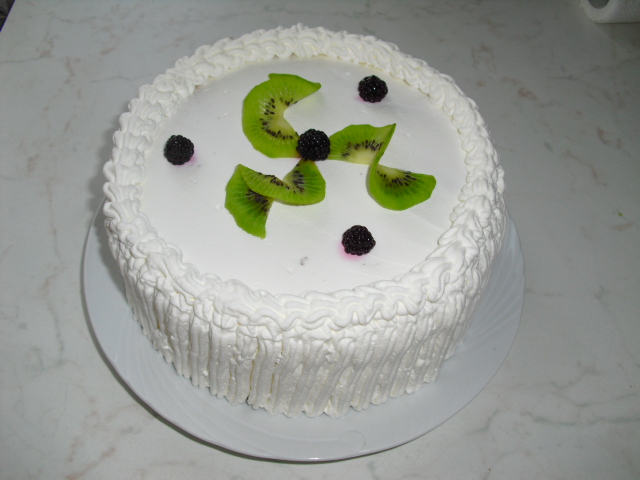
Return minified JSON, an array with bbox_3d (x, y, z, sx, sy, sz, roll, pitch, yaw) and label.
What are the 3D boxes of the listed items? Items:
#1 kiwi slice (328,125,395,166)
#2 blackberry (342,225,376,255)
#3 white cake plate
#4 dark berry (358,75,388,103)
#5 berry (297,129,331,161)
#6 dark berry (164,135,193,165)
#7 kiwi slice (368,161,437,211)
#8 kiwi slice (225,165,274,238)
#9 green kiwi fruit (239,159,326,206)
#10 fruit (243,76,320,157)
[{"bbox_3d":[0.025,-0.063,0.413,0.049,0.014,0.031,1,53,0],"label":"kiwi slice"},{"bbox_3d":[0.022,0.000,0.365,0.018,0.016,0.018,1,53,0],"label":"blackberry"},{"bbox_3d":[-0.010,0.011,0.489,0.312,0.023,0.312,1,53,-1],"label":"white cake plate"},{"bbox_3d":[0.035,-0.100,0.440,0.019,0.018,0.019,1,53,0],"label":"dark berry"},{"bbox_3d":[-0.004,-0.058,0.403,0.020,0.018,0.020,1,53,0],"label":"berry"},{"bbox_3d":[-0.085,-0.055,0.404,0.018,0.017,0.018,1,53,0],"label":"dark berry"},{"bbox_3d":[0.048,-0.034,0.394,0.042,0.010,0.033,9,53,6],"label":"kiwi slice"},{"bbox_3d":[-0.042,-0.024,0.385,0.028,0.010,0.053,-14,54,-11],"label":"kiwi slice"},{"bbox_3d":[-0.022,-0.038,0.394,0.052,0.013,0.035,1,53,0],"label":"green kiwi fruit"},{"bbox_3d":[-0.026,-0.083,0.427,0.051,0.015,0.072,1,53,0],"label":"fruit"}]

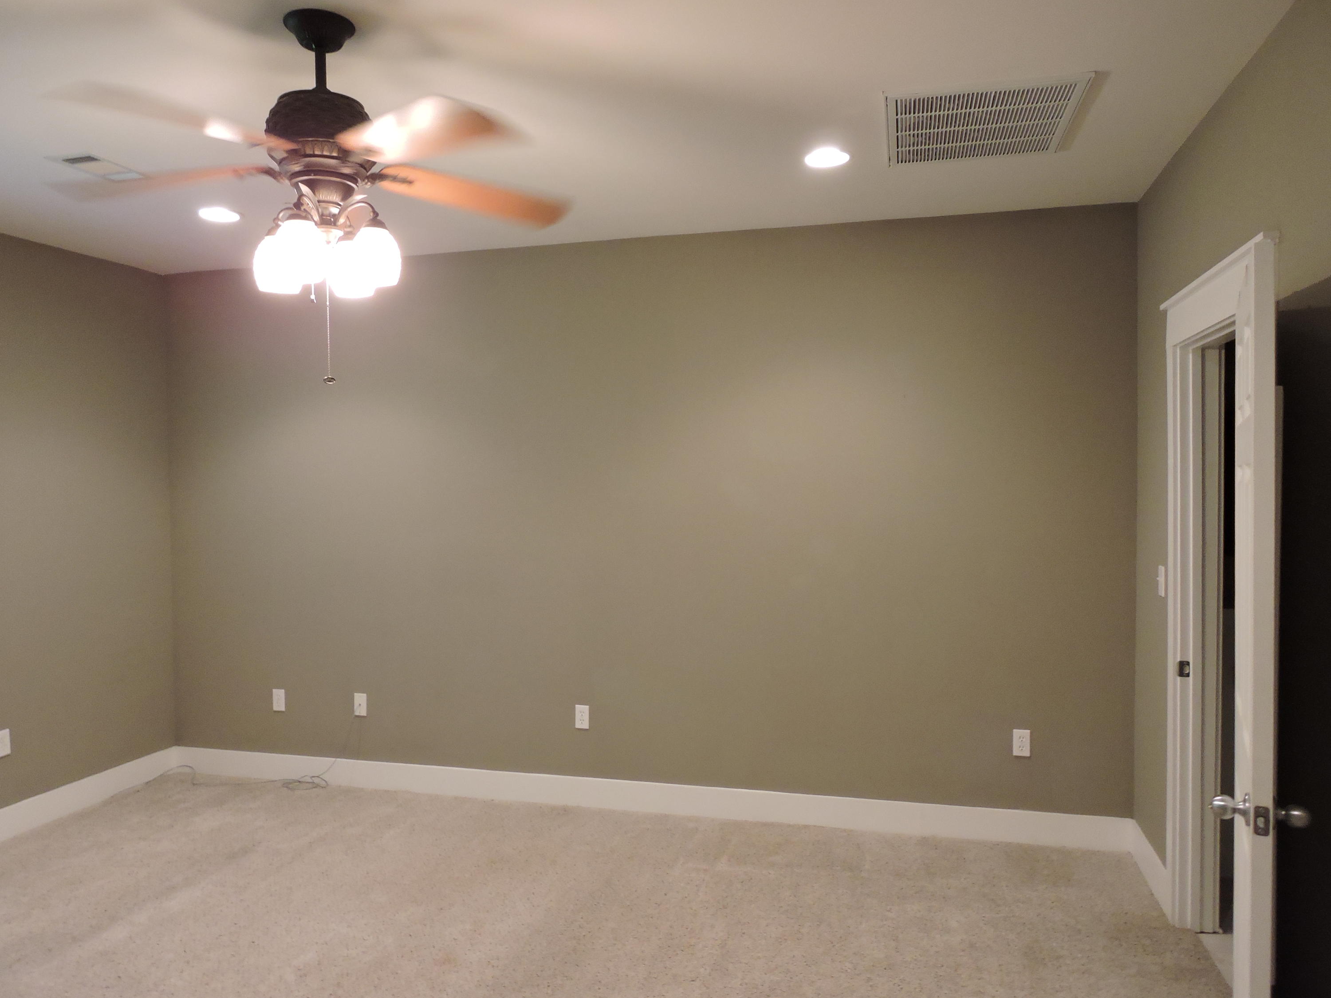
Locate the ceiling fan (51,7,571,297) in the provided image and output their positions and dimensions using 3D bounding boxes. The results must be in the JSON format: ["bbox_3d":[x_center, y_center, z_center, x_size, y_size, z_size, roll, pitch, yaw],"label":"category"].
[{"bbox_3d":[-0.872,-0.858,2.334,1.300,0.670,1.300,0,1,15],"label":"ceiling fan"}]

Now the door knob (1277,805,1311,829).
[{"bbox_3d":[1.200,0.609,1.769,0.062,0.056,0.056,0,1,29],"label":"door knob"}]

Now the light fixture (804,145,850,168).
[{"bbox_3d":[0.580,-1.226,3.315,0.168,0.030,0.168,0,1,15],"label":"light fixture"}]

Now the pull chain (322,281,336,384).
[{"bbox_3d":[-0.851,-0.429,2.335,0.030,0.270,0.030,0,1,15],"label":"pull chain"}]

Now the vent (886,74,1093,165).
[{"bbox_3d":[1.025,-1.219,3.013,0.585,0.025,0.690,0,1,15],"label":"vent"}]

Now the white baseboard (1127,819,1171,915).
[{"bbox_3d":[1.917,1.434,3.669,0.016,0.147,0.525,0,1,15],"label":"white baseboard"}]

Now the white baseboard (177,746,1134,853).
[{"bbox_3d":[-0.378,1.438,4.532,4.893,0.147,0.018,0,1,15],"label":"white baseboard"}]

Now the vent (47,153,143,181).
[{"bbox_3d":[-2.055,-1.200,3.348,0.195,0.020,0.275,0,1,15],"label":"vent"}]

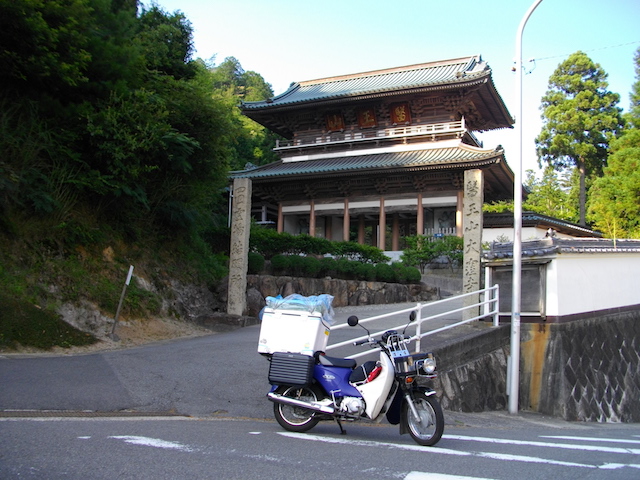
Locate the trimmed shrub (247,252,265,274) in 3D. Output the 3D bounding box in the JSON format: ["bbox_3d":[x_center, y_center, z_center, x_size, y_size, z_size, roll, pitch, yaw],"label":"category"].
[{"bbox_3d":[-1.919,0.683,17.200,0.669,0.640,0.669,0,-4,0],"label":"trimmed shrub"}]

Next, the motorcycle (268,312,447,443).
[{"bbox_3d":[0.330,1.251,5.521,1.770,1.140,0.690,-1,-11,20],"label":"motorcycle"}]

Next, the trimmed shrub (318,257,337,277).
[{"bbox_3d":[0.207,0.730,16.300,0.551,0.523,0.551,1,-6,0],"label":"trimmed shrub"}]

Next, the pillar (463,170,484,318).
[{"bbox_3d":[3.243,0.106,12.500,0.335,3.181,0.335,-1,-6,22],"label":"pillar"}]

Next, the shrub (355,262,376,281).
[{"bbox_3d":[1.308,0.905,17.000,0.632,0.546,0.632,0,-4,0],"label":"shrub"}]

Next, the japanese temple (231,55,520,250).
[{"bbox_3d":[4.528,-5.721,43.270,18.706,14.090,11.757,-1,-6,25],"label":"japanese temple"}]

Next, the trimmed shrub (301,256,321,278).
[{"bbox_3d":[-0.273,0.790,17.000,0.575,0.632,0.575,0,-4,0],"label":"trimmed shrub"}]

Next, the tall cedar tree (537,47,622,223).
[{"bbox_3d":[24.125,-8.878,55.000,7.995,17.478,7.995,1,-6,0],"label":"tall cedar tree"}]

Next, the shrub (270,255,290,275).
[{"bbox_3d":[-1.055,0.654,15.800,0.534,0.507,0.534,1,-6,0],"label":"shrub"}]

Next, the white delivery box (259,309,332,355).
[{"bbox_3d":[-0.240,0.929,5.766,0.575,0.420,0.340,2,-15,21],"label":"white delivery box"}]

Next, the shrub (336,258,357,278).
[{"bbox_3d":[0.761,0.819,17.000,0.603,0.575,0.603,0,-4,0],"label":"shrub"}]

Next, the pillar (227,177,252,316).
[{"bbox_3d":[-1.864,0.162,13.700,0.335,3.188,0.335,0,-6,11],"label":"pillar"}]

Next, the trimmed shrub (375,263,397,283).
[{"bbox_3d":[1.882,0.934,17.000,0.632,0.546,0.632,1,-6,0],"label":"trimmed shrub"}]

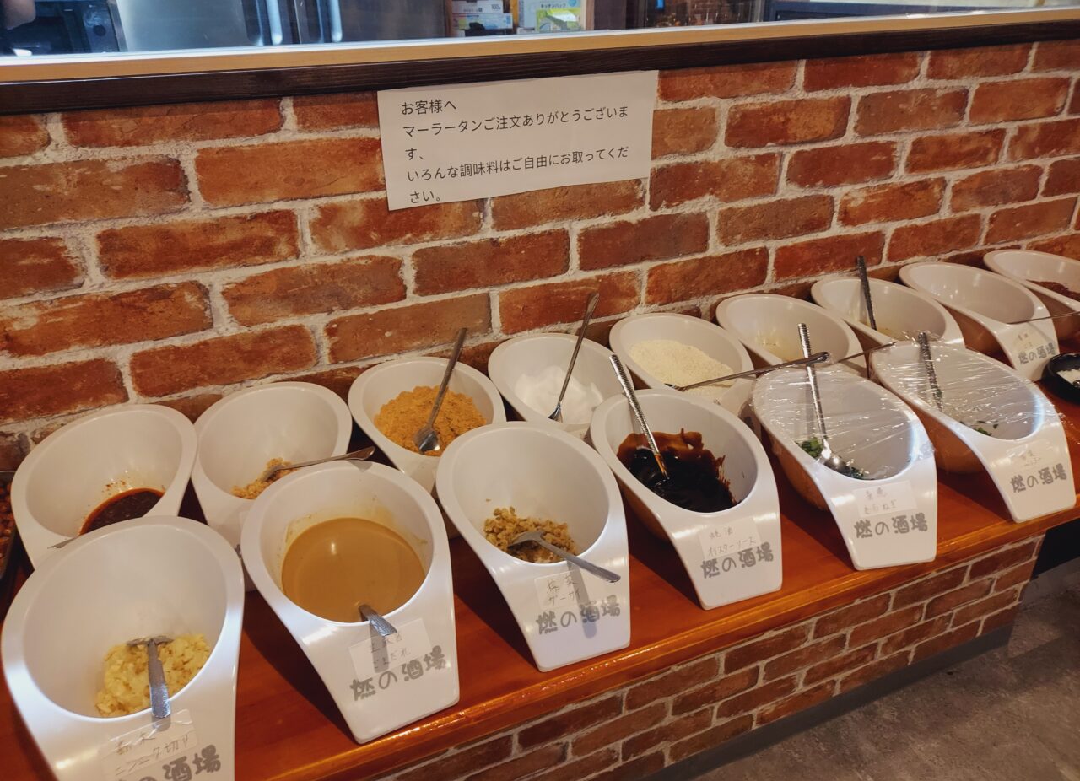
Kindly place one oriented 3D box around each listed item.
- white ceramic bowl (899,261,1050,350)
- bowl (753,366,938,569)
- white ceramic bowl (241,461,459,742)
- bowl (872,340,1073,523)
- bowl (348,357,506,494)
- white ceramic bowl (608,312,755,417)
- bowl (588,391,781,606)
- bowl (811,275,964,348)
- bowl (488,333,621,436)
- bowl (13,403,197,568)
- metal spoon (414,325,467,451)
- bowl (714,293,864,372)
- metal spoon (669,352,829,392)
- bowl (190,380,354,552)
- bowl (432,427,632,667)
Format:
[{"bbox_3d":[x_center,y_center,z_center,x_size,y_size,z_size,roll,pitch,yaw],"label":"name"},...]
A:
[{"bbox_3d":[0.548,-0.095,0.991,0.140,0.084,0.216,-13,29,-22],"label":"white ceramic bowl"},{"bbox_3d":[0.287,0.060,0.751,0.149,0.082,0.228,-5,28,-8],"label":"bowl"},{"bbox_3d":[-0.142,0.145,0.606,0.149,0.082,0.228,-14,31,-23],"label":"white ceramic bowl"},{"bbox_3d":[0.436,0.029,0.805,0.149,0.082,0.228,-10,29,-16],"label":"bowl"},{"bbox_3d":[-0.106,0.048,0.788,0.149,0.082,0.228,-14,31,-23],"label":"bowl"},{"bbox_3d":[0.164,-0.009,0.887,0.149,0.082,0.228,-10,29,-16],"label":"white ceramic bowl"},{"bbox_3d":[0.122,0.078,0.674,0.140,0.084,0.216,-10,28,-17],"label":"bowl"},{"bbox_3d":[0.416,-0.067,0.943,0.140,0.084,0.216,-12,29,-20],"label":"bowl"},{"bbox_3d":[0.025,0.018,0.794,0.140,0.084,0.216,-11,29,-18],"label":"bowl"},{"bbox_3d":[-0.378,0.102,0.696,0.149,0.082,0.228,-9,29,-15],"label":"bowl"},{"bbox_3d":[-0.092,-0.004,0.772,0.028,0.020,0.173,3,46,8],"label":"metal spoon"},{"bbox_3d":[0.284,-0.040,0.896,0.140,0.084,0.216,-11,29,-19],"label":"bowl"},{"bbox_3d":[0.224,-0.017,0.836,0.178,0.024,0.032,-8,28,-1],"label":"metal spoon"},{"bbox_3d":[-0.237,0.071,0.702,0.140,0.084,0.216,-7,28,-11],"label":"bowl"},{"bbox_3d":[-0.004,0.107,0.623,0.140,0.084,0.216,-10,29,-17],"label":"bowl"}]

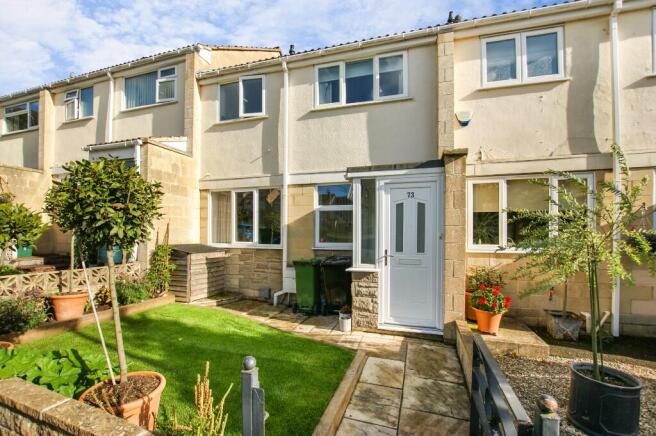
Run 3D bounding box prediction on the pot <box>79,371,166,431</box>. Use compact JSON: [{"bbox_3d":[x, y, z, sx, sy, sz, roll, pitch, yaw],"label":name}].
[{"bbox_3d":[-1.432,1.420,1.927,0.475,0.420,0.475,0,-1,0],"label":"pot"}]

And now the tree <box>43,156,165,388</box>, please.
[{"bbox_3d":[-1.488,0.364,1.860,0.620,1.540,0.620,0,0,18],"label":"tree"}]

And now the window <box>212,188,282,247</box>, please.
[{"bbox_3d":[-1.856,0.010,6.067,1.846,1.311,0.120,0,-1,16],"label":"window"}]

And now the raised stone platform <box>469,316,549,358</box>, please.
[{"bbox_3d":[2.534,1.717,4.139,1.040,0.160,0.900,0,0,18],"label":"raised stone platform"}]

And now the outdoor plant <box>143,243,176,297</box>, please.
[{"bbox_3d":[-3.125,0.958,5.080,0.480,1.000,0.450,0,0,18],"label":"outdoor plant"}]

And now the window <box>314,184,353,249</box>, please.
[{"bbox_3d":[0.194,-0.043,5.375,0.900,1.250,0.090,0,0,18],"label":"window"}]

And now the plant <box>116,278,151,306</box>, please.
[{"bbox_3d":[-3.273,1.260,4.620,0.480,0.480,0.450,0,0,18],"label":"plant"}]

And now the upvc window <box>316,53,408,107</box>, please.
[{"bbox_3d":[0.616,-2.637,5.209,1.780,0.840,0.090,0,0,18],"label":"upvc window"}]

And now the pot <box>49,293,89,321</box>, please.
[{"bbox_3d":[-3.601,1.238,3.800,0.390,0.370,0.390,0,0,0],"label":"pot"}]

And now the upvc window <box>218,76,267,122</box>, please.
[{"bbox_3d":[-1.945,-2.666,6.130,1.233,0.961,0.120,0,-1,16],"label":"upvc window"}]

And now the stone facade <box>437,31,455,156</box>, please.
[{"bbox_3d":[2.070,-2.168,4.760,0.260,2.100,0.140,0,0,18],"label":"stone facade"}]

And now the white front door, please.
[{"bbox_3d":[1.162,0.520,3.842,0.834,2.142,0.100,0,-1,16],"label":"white front door"}]

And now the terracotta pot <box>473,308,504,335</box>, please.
[{"bbox_3d":[2.275,1.468,3.862,0.390,0.310,0.390,0,-1,16],"label":"terracotta pot"}]

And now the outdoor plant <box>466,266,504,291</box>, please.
[{"bbox_3d":[2.568,0.995,4.454,0.520,0.430,0.480,0,-1,16],"label":"outdoor plant"}]

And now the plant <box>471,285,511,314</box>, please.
[{"bbox_3d":[2.297,1.152,3.860,0.480,0.410,0.460,0,-1,16],"label":"plant"}]

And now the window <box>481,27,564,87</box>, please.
[{"bbox_3d":[3.281,-2.716,4.632,1.214,0.885,0.120,0,-1,16],"label":"window"}]

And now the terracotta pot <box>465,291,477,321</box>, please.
[{"bbox_3d":[2.470,1.431,4.457,0.420,0.410,0.420,0,-1,16],"label":"terracotta pot"}]

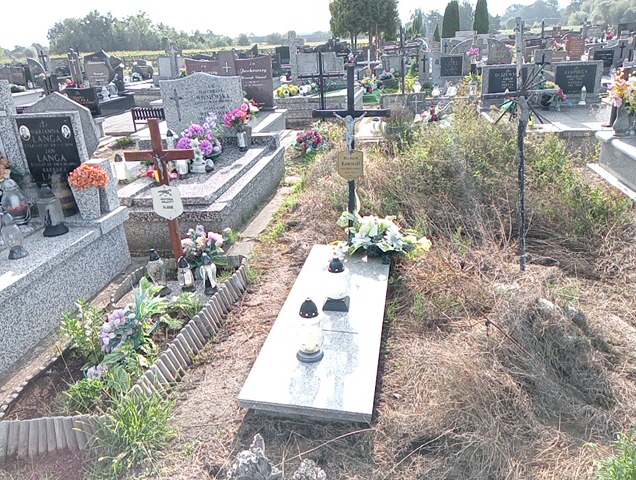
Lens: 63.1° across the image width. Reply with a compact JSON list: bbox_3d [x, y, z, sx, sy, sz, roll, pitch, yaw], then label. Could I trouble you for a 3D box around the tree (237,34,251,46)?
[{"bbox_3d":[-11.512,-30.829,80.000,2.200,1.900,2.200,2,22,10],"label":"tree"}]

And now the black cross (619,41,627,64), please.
[{"bbox_3d":[6.970,-4.292,11.850,0.150,0.420,0.050,2,22,10],"label":"black cross"}]

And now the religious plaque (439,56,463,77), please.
[{"bbox_3d":[2.943,-3.876,11.500,0.530,0.490,0.120,2,21,10],"label":"religious plaque"}]

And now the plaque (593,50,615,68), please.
[{"bbox_3d":[6.507,-4.114,11.800,0.440,0.400,0.050,2,22,10],"label":"plaque"}]

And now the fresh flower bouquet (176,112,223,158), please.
[{"bbox_3d":[-1.190,-1.050,5.200,0.420,0.370,0.330,2,21,10],"label":"fresh flower bouquet"}]

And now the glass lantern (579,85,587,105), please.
[{"bbox_3d":[4.122,-2.252,8.028,0.115,0.278,0.115,2,22,10],"label":"glass lantern"}]

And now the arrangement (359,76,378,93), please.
[{"bbox_3d":[1.133,-3.465,11.500,0.400,0.350,0.300,2,22,10],"label":"arrangement"}]

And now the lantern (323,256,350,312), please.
[{"bbox_3d":[0.105,0.243,2.953,0.145,0.280,0.145,2,21,10],"label":"lantern"}]

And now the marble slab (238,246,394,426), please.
[{"bbox_3d":[0.098,0.398,3.012,0.579,0.045,1.803,3,22,9],"label":"marble slab"}]

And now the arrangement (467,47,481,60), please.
[{"bbox_3d":[3.664,-4.395,12.200,0.300,0.300,0.280,2,21,10],"label":"arrangement"}]

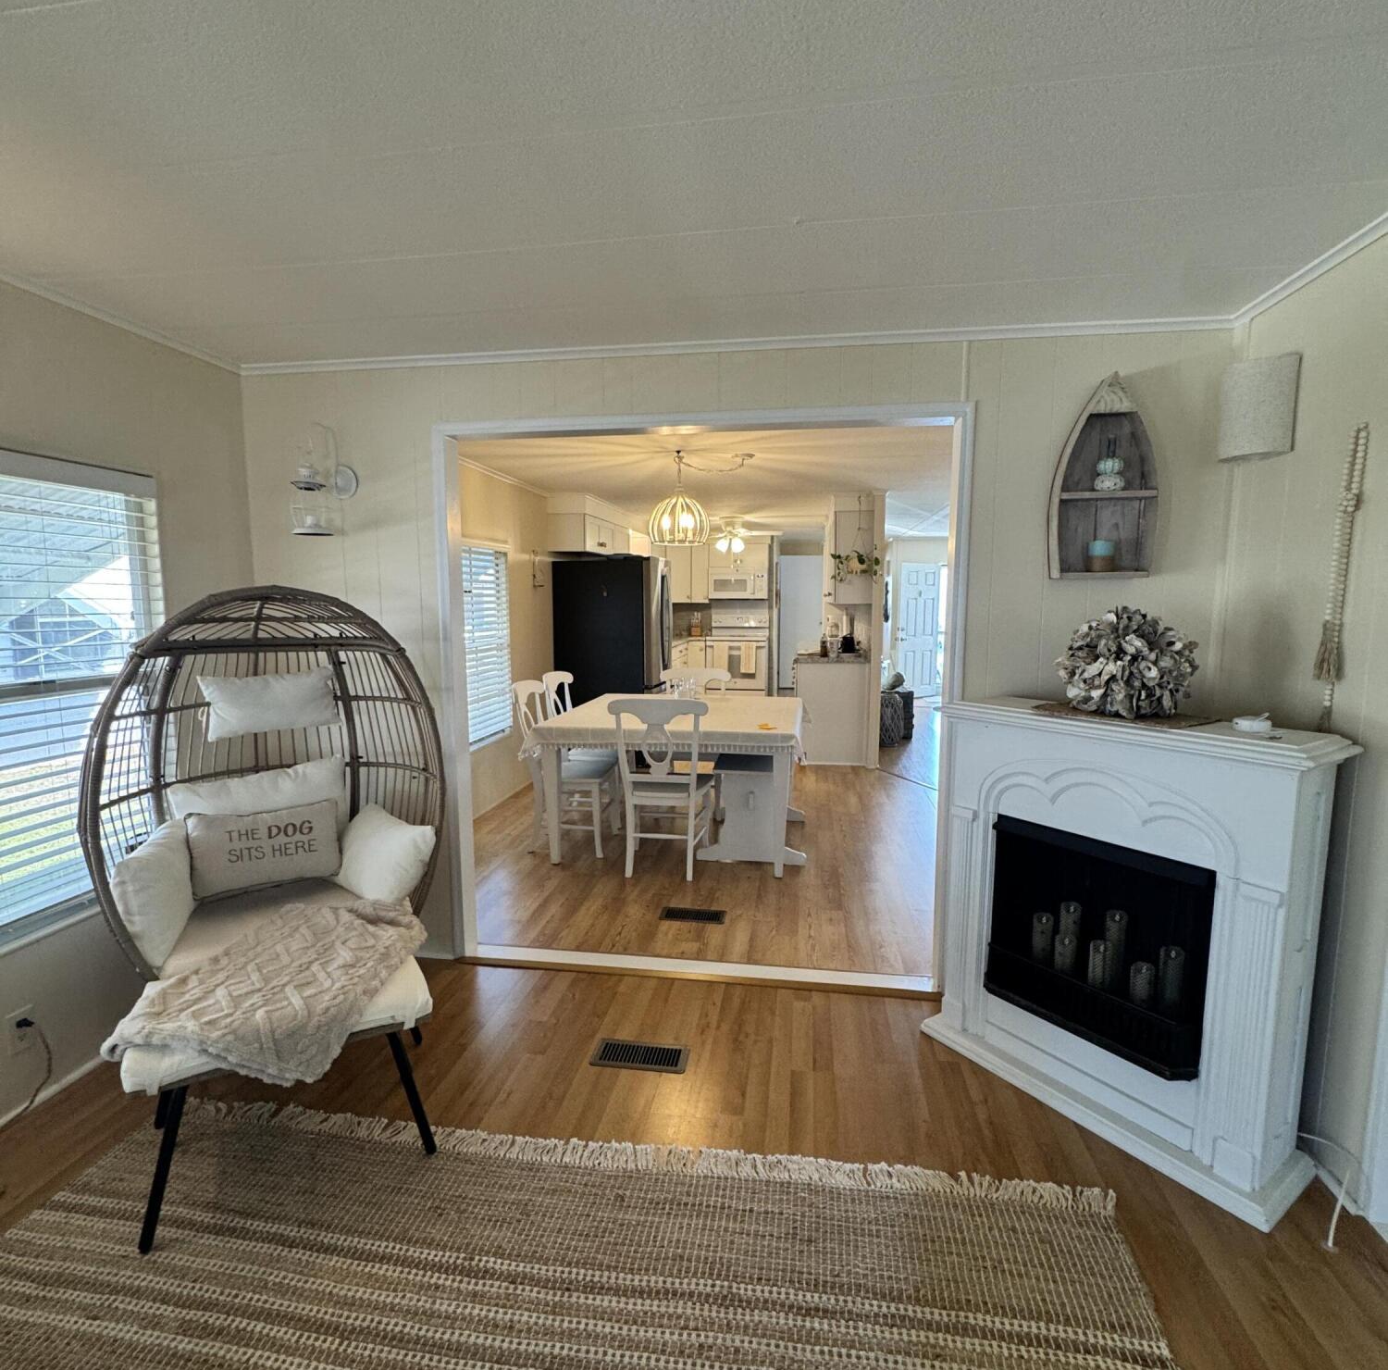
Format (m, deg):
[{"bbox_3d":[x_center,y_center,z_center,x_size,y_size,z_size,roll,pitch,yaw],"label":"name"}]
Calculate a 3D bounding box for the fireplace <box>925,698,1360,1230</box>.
[{"bbox_3d":[1.179,0.647,2.154,0.340,1.120,1.000,-4,8,-34],"label":"fireplace"}]

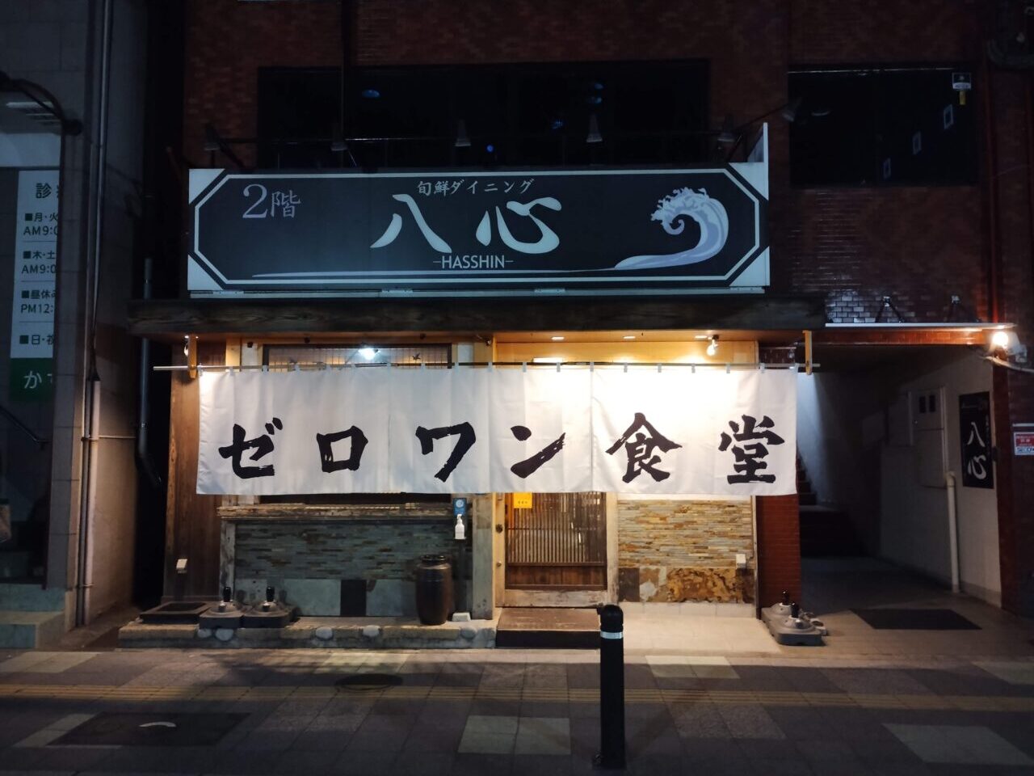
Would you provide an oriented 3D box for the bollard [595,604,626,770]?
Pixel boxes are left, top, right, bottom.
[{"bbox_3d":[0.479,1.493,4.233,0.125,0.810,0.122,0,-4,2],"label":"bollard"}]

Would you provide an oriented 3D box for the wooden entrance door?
[{"bbox_3d":[0.354,1.017,7.596,1.000,1.920,0.070,0,-4,2],"label":"wooden entrance door"}]

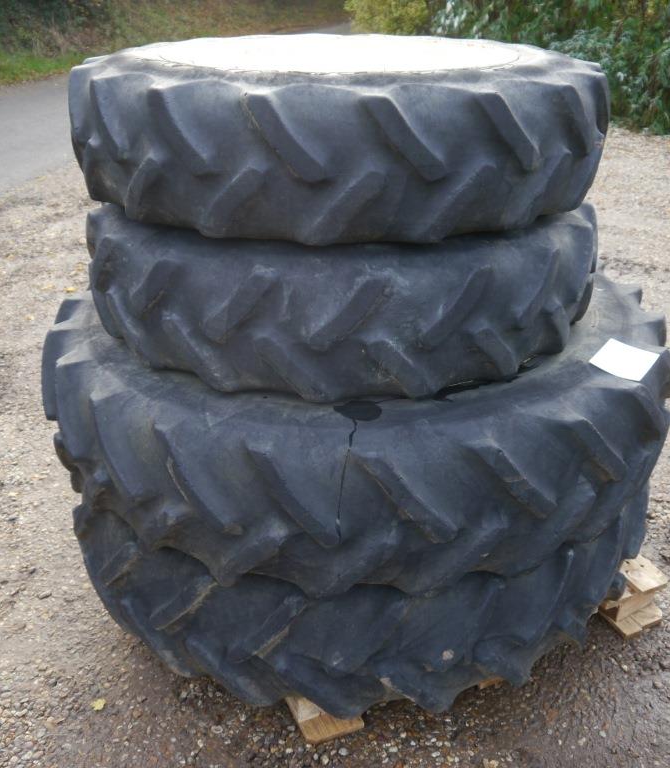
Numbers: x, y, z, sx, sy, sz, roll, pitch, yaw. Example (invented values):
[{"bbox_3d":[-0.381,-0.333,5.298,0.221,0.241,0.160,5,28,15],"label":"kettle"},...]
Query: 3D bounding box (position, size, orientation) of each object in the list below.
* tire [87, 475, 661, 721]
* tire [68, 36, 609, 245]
[{"bbox_3d":[0.070,0.215,2.365,1.560,0.345,1.560,0,28,0],"label":"tire"},{"bbox_3d":[0.012,-0.617,1.895,1.200,0.295,1.200,0,28,0],"label":"tire"}]

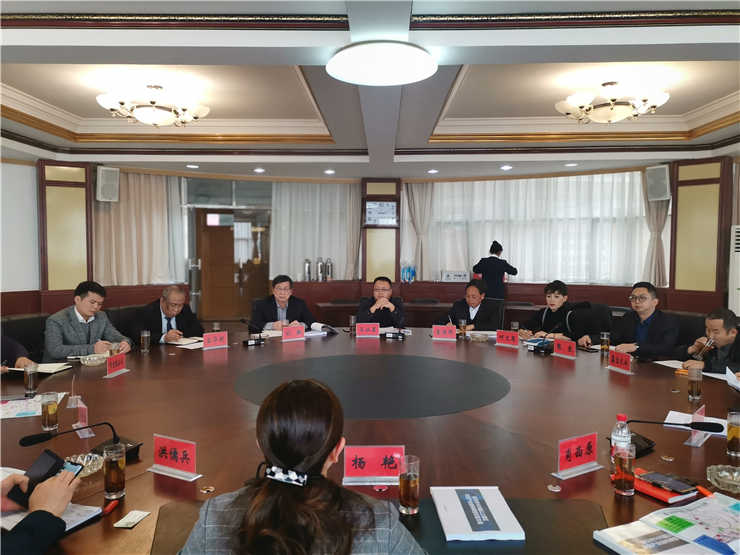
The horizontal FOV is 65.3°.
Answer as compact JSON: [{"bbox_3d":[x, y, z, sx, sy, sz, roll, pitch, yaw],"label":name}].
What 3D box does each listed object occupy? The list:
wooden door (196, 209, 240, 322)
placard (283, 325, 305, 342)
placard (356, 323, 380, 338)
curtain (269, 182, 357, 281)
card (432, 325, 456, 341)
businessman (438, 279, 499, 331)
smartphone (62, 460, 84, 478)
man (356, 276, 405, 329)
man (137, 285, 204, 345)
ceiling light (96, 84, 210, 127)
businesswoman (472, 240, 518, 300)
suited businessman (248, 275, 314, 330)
[{"bbox_3d":[-3.176,-0.262,12.100,0.930,2.360,0.090,0,3,-1],"label":"wooden door"},{"bbox_3d":[-0.630,0.461,4.788,0.200,0.118,0.040,-2,3,-31],"label":"placard"},{"bbox_3d":[-0.016,0.472,5.102,0.200,0.120,0.060,0,3,-1],"label":"placard"},{"bbox_3d":[-0.852,-0.681,8.550,1.330,1.480,0.120,0,3,-9],"label":"curtain"},{"bbox_3d":[0.642,0.481,4.961,0.200,0.120,0.060,1,3,9],"label":"card"},{"bbox_3d":[0.930,0.622,5.436,0.600,1.230,0.720,1,3,22],"label":"businessman"},{"bbox_3d":[-0.874,0.588,1.607,0.075,0.010,0.158,1,43,23],"label":"smartphone"},{"bbox_3d":[0.100,0.612,5.656,0.520,1.230,0.720,0,3,0],"label":"man"},{"bbox_3d":[-1.735,0.672,5.077,0.580,1.210,0.700,-2,3,-35],"label":"man"},{"bbox_3d":[-1.999,-1.585,5.329,1.040,0.387,1.040,0,3,0],"label":"ceiling light"},{"bbox_3d":[1.716,0.330,7.944,0.600,1.650,0.400,1,3,7],"label":"businesswoman"},{"bbox_3d":[-0.820,0.610,5.486,0.600,1.250,0.720,-1,3,-18],"label":"suited businessman"}]

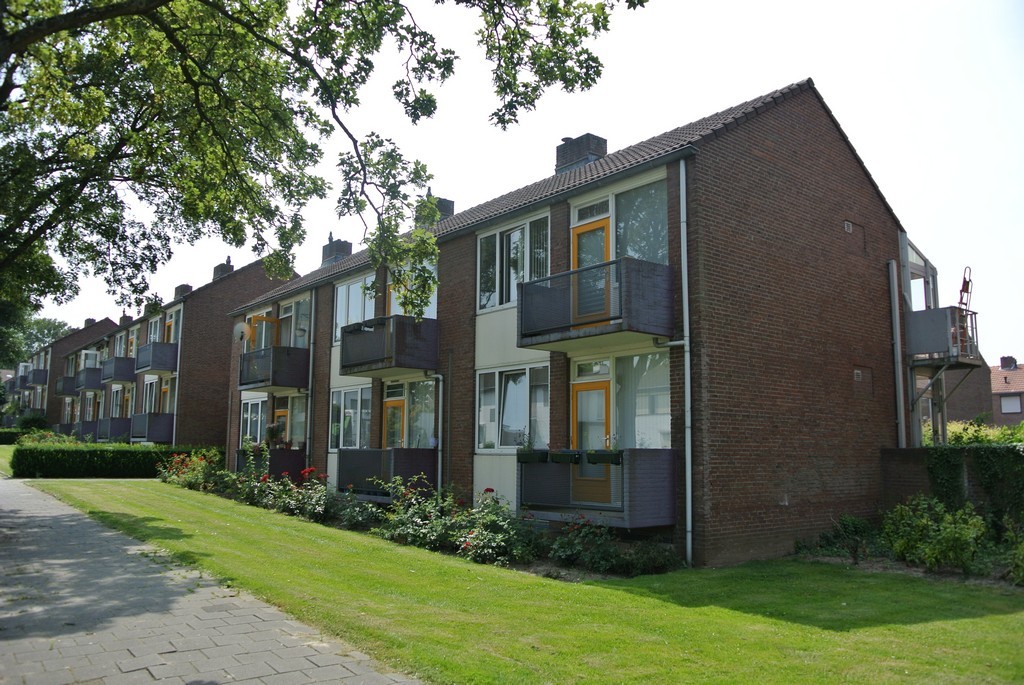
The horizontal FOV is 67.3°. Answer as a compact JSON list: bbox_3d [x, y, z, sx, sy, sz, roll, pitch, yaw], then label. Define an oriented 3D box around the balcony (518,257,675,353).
[{"bbox_3d":[1.257,-0.536,12.185,0.950,1.120,2.500,7,-10,-39],"label":"balcony"}]

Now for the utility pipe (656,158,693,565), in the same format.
[{"bbox_3d":[2.342,0.208,11.381,0.100,5.950,0.620,7,-10,-39],"label":"utility pipe"}]

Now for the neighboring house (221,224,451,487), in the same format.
[{"bbox_3d":[-3.007,0.478,22.784,7.300,8.500,12.900,7,-10,-39],"label":"neighboring house"}]

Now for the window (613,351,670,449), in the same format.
[{"bbox_3d":[2.072,0.909,11.898,0.080,1.510,1.180,7,-10,-38],"label":"window"}]

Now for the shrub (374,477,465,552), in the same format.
[{"bbox_3d":[-1.542,2.854,13.267,1.300,1.150,1.550,7,-10,-39],"label":"shrub"}]

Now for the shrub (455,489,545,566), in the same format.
[{"bbox_3d":[-0.202,2.708,11.656,1.150,1.000,1.300,7,-10,-39],"label":"shrub"}]

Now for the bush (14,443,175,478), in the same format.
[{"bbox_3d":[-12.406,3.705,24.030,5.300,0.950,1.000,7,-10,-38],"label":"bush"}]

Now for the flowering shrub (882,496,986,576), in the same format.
[{"bbox_3d":[5.872,2.639,10.759,1.150,1.020,1.300,7,-10,-39],"label":"flowering shrub"}]

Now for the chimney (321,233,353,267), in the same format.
[{"bbox_3d":[-6.320,-3.287,27.990,0.680,1.250,1.080,7,-10,-39],"label":"chimney"}]

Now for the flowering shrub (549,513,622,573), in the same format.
[{"bbox_3d":[0.998,2.693,10.300,0.770,0.750,0.850,7,-10,-38],"label":"flowering shrub"}]

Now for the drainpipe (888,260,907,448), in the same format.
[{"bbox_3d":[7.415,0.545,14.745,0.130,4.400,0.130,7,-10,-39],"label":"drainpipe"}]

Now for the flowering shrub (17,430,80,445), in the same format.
[{"bbox_3d":[-22.899,4.992,38.391,1.300,0.980,13.000,7,-10,-38],"label":"flowering shrub"}]

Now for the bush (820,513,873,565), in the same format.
[{"bbox_3d":[5.078,2.934,11.681,0.750,0.680,0.800,7,-10,-39],"label":"bush"}]

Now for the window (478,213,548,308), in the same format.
[{"bbox_3d":[0.027,-1.428,14.583,0.100,1.580,2.160,7,-10,-38],"label":"window"}]

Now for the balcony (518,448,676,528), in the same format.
[{"bbox_3d":[1.222,2.167,11.708,0.970,1.075,2.430,7,-10,-38],"label":"balcony"}]

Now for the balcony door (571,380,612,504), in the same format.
[{"bbox_3d":[1.329,1.658,12.693,0.070,2.010,0.910,7,-10,-38],"label":"balcony door"}]

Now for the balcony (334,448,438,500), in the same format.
[{"bbox_3d":[-2.788,2.837,16.619,0.970,1.060,2.460,7,-10,-38],"label":"balcony"}]

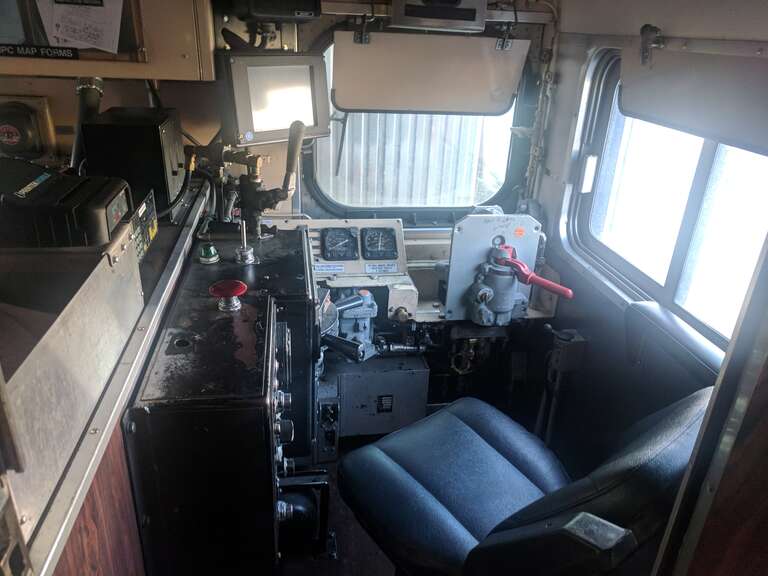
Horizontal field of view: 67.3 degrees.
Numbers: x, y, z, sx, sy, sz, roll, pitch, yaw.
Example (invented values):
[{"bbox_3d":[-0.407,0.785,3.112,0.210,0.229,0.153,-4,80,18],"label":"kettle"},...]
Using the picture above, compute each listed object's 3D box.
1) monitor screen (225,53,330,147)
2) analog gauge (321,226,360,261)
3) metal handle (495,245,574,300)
[{"bbox_3d":[-0.316,-0.555,1.694,0.318,0.238,0.070,-19,26,-39],"label":"monitor screen"},{"bbox_3d":[-0.135,-0.134,1.797,0.109,0.030,0.107,-1,69,-9],"label":"analog gauge"},{"bbox_3d":[0.448,-0.051,1.719,0.048,0.055,0.265,-19,45,-39],"label":"metal handle"}]

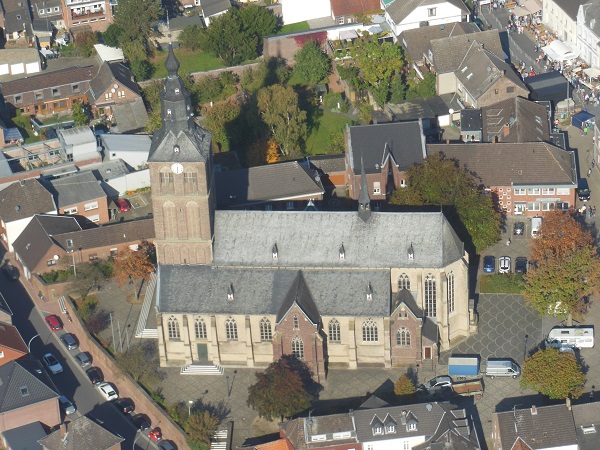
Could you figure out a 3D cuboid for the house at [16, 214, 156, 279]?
[{"bbox_3d":[-35.850,2.140,415.190,23.600,7.200,11.200,-10,33,-11],"label":"house"}]

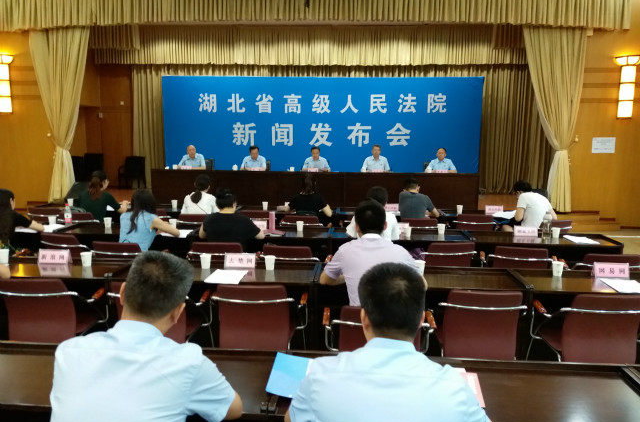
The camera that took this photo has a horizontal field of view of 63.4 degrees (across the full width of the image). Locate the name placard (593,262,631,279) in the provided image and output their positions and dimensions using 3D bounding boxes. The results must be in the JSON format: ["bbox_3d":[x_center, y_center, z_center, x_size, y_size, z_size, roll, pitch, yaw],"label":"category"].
[{"bbox_3d":[1.983,0.401,3.539,0.220,0.105,0.085,1,7,3],"label":"name placard"}]

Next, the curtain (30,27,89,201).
[{"bbox_3d":[-5.268,-1.933,10.570,1.200,3.550,0.300,1,8,4],"label":"curtain"}]

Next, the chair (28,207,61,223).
[{"bbox_3d":[-3.222,0.352,6.411,0.570,0.860,0.600,1,7,3],"label":"chair"}]

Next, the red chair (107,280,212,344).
[{"bbox_3d":[-0.912,0.775,3.147,0.570,0.850,0.580,1,8,5],"label":"red chair"}]

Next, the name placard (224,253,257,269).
[{"bbox_3d":[-0.535,0.329,3.512,0.205,0.096,0.075,1,8,1],"label":"name placard"}]

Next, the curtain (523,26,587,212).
[{"bbox_3d":[4.254,-1.620,9.372,1.133,3.386,0.350,1,8,0],"label":"curtain"}]

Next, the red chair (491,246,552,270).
[{"bbox_3d":[1.601,0.645,4.290,0.550,0.800,0.560,2,8,12],"label":"red chair"}]

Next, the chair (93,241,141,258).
[{"bbox_3d":[-1.542,0.608,4.328,0.550,0.800,0.560,2,8,9],"label":"chair"}]

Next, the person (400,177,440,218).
[{"bbox_3d":[1.113,0.252,5.952,0.520,1.270,0.750,2,7,11],"label":"person"}]

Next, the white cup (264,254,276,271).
[{"bbox_3d":[-0.328,0.346,3.438,0.075,0.087,0.075,1,8,3],"label":"white cup"}]

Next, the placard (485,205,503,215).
[{"bbox_3d":[2.242,0.005,6.660,0.220,0.100,0.085,1,7,3],"label":"placard"}]

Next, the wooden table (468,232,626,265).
[{"bbox_3d":[2.084,0.637,5.061,1.380,0.750,0.530,1,7,3],"label":"wooden table"}]

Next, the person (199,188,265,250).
[{"bbox_3d":[-0.728,0.401,4.439,0.520,1.220,0.720,2,8,7],"label":"person"}]

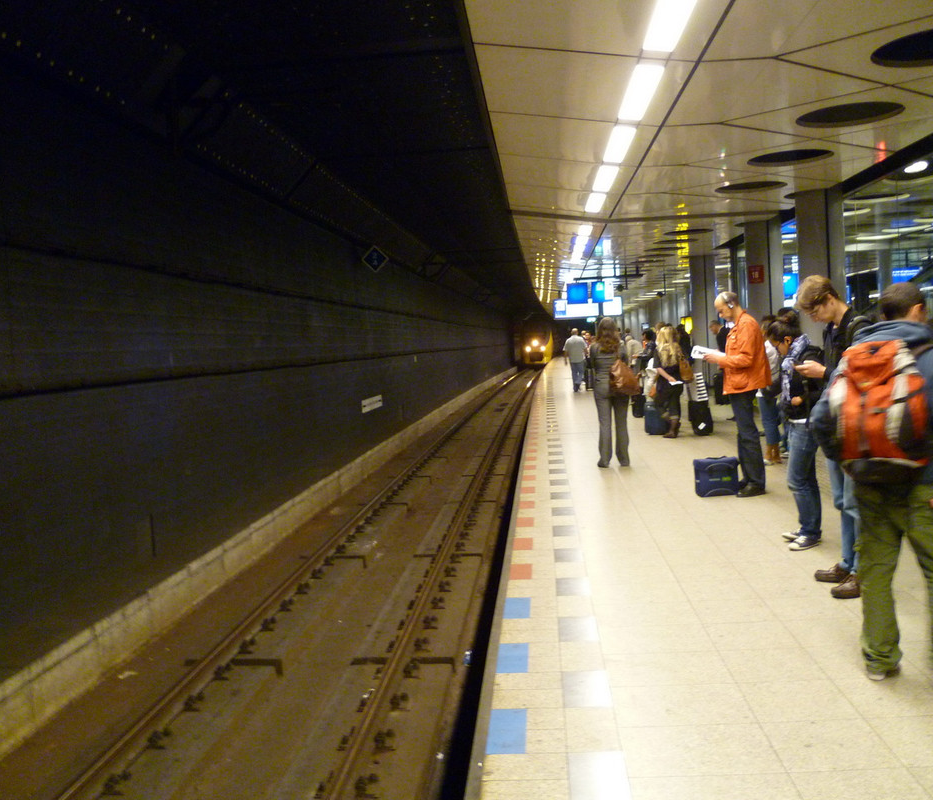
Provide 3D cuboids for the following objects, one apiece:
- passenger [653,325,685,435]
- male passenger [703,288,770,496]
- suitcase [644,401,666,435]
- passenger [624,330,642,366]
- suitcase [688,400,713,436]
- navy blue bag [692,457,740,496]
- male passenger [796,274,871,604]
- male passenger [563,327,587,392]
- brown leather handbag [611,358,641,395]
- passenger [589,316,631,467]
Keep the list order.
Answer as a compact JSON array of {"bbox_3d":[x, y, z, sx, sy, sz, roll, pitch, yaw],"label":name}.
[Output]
[{"bbox_3d":[3.034,-0.276,12.900,0.480,1.650,0.400,-4,4,-8],"label":"passenger"},{"bbox_3d":[2.559,-0.071,8.150,0.600,1.900,0.520,-4,4,0],"label":"male passenger"},{"bbox_3d":[2.955,0.274,13.350,0.380,0.520,0.250,-3,4,5],"label":"suitcase"},{"bbox_3d":[4.088,-0.786,21.000,0.600,1.540,0.500,-3,4,10],"label":"passenger"},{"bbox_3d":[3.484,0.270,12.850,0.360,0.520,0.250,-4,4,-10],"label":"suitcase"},{"bbox_3d":[2.361,0.716,8.150,0.410,0.360,0.200,-4,4,0],"label":"navy blue bag"},{"bbox_3d":[2.178,0.192,5.040,0.520,1.800,0.500,-4,4,-8],"label":"male passenger"},{"bbox_3d":[3.233,-1.185,25.600,0.620,1.880,0.420,-4,4,4],"label":"male passenger"},{"bbox_3d":[1.879,-0.266,10.200,0.370,0.420,0.180,-5,4,-25],"label":"brown leather handbag"},{"bbox_3d":[1.735,-0.090,10.400,0.500,1.770,0.330,-3,4,8],"label":"passenger"}]

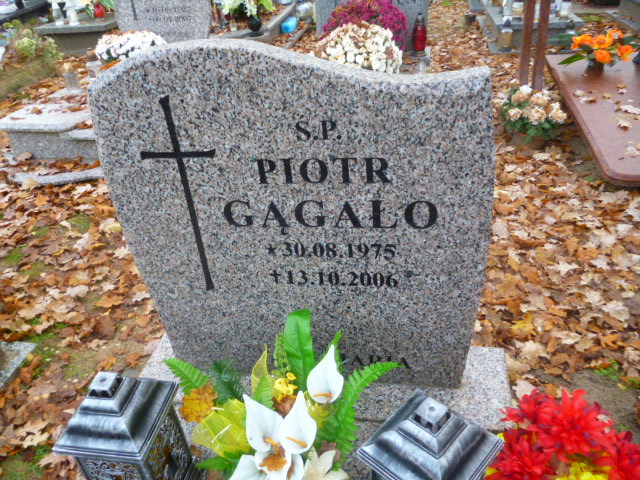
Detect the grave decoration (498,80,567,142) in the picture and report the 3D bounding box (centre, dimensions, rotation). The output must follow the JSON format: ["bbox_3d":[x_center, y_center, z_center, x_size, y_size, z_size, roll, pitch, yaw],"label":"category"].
[{"bbox_3d":[0.998,-0.591,2.420,0.310,0.280,0.290,2,34,13],"label":"grave decoration"}]

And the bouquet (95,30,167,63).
[{"bbox_3d":[-1.182,-1.202,3.300,0.430,0.290,0.390,2,34,13],"label":"bouquet"}]

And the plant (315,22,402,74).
[{"bbox_3d":[0.205,-0.969,2.750,0.430,0.320,0.390,2,34,13],"label":"plant"}]

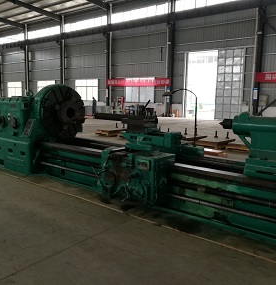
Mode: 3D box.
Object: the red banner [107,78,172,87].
[{"bbox_3d":[-0.165,-5.369,26.717,7.280,0.707,0.060,7,11,37],"label":"red banner"}]

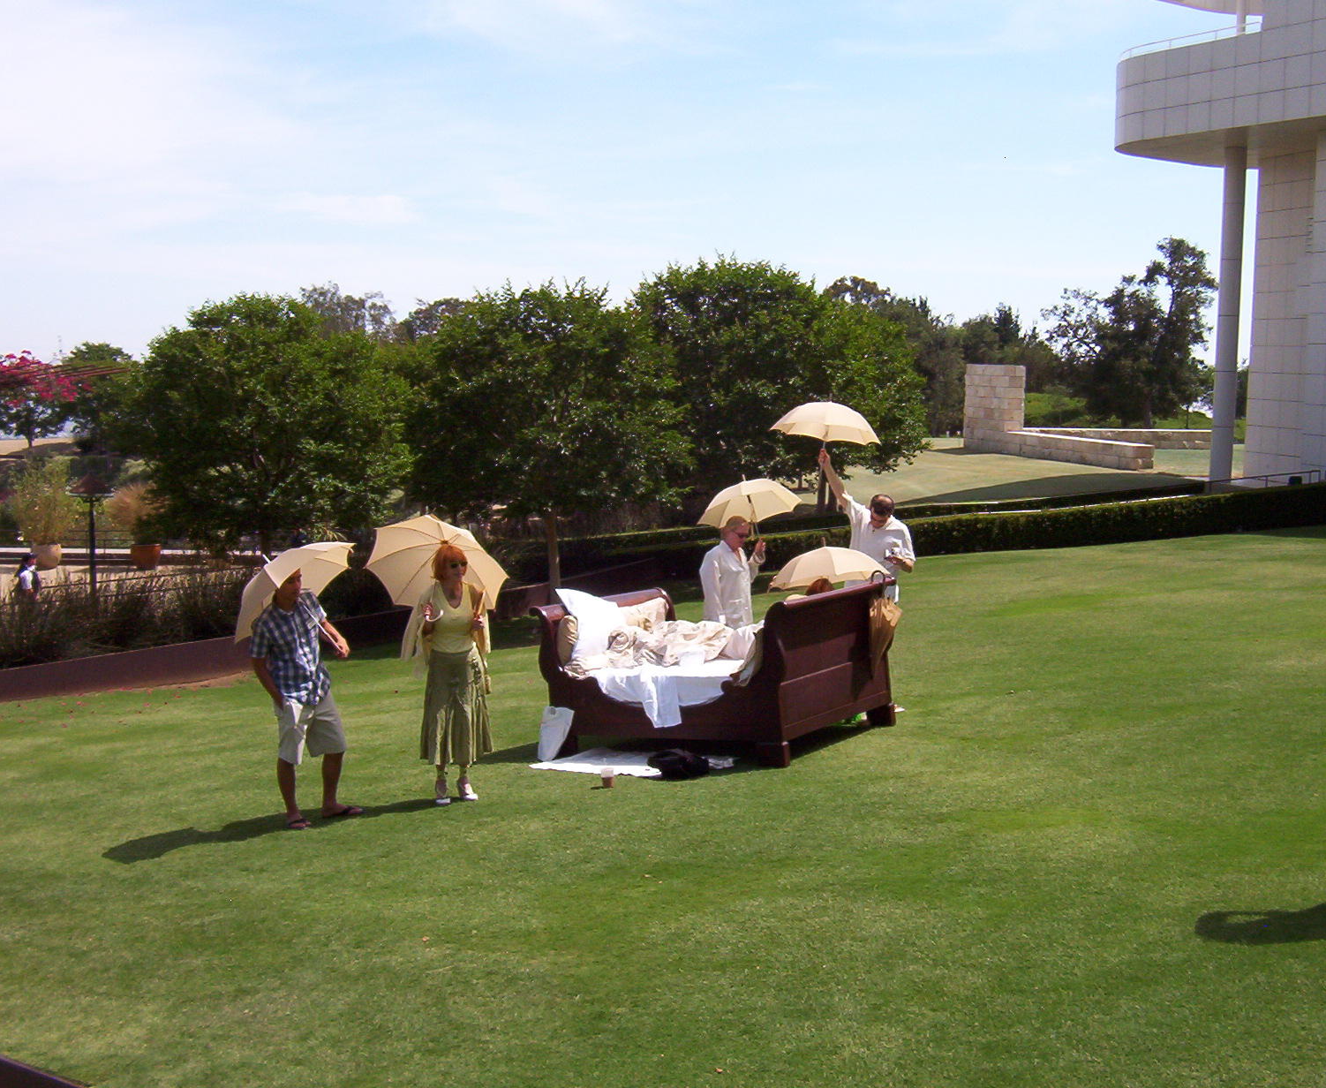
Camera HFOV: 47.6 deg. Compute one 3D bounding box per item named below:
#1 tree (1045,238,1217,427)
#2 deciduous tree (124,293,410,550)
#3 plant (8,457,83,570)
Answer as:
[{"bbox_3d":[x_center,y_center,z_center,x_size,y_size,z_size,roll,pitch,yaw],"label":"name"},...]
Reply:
[{"bbox_3d":[21.847,-9.789,70.000,8.000,9.100,7.400,0,7,0],"label":"tree"},{"bbox_3d":[-5.849,-1.123,22.549,4.266,5.176,4.200,0,8,0],"label":"deciduous tree"},{"bbox_3d":[-13.992,-0.674,34.210,1.682,2.529,1.600,0,8,0],"label":"plant"}]

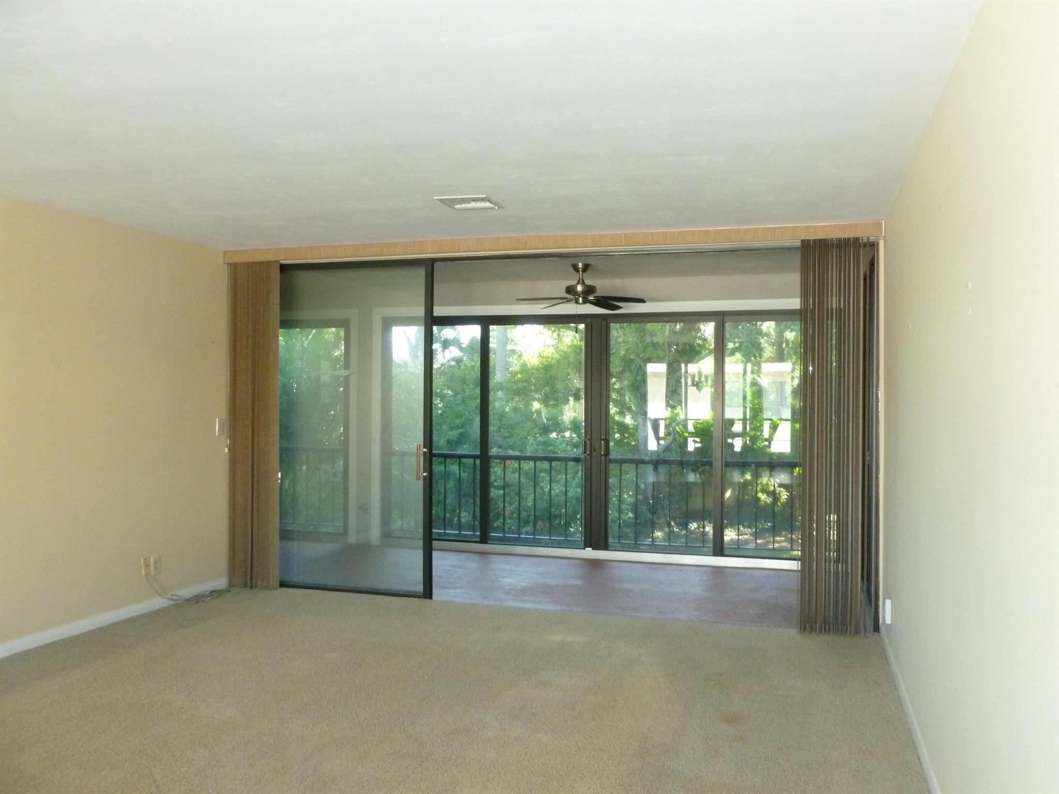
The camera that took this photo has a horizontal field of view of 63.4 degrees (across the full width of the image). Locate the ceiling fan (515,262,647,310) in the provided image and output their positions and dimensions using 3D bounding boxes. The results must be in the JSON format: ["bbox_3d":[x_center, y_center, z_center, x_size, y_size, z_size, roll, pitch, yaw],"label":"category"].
[{"bbox_3d":[0.414,-0.865,6.624,1.060,0.330,1.060,0,0,18],"label":"ceiling fan"}]

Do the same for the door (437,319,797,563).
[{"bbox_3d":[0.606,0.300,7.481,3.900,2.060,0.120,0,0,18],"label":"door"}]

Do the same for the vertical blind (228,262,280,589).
[{"bbox_3d":[-1.988,0.206,6.180,0.380,2.360,0.100,0,0,18],"label":"vertical blind"}]

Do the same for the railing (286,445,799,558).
[{"bbox_3d":[-0.049,0.948,7.916,5.250,0.840,0.070,0,0,18],"label":"railing"}]

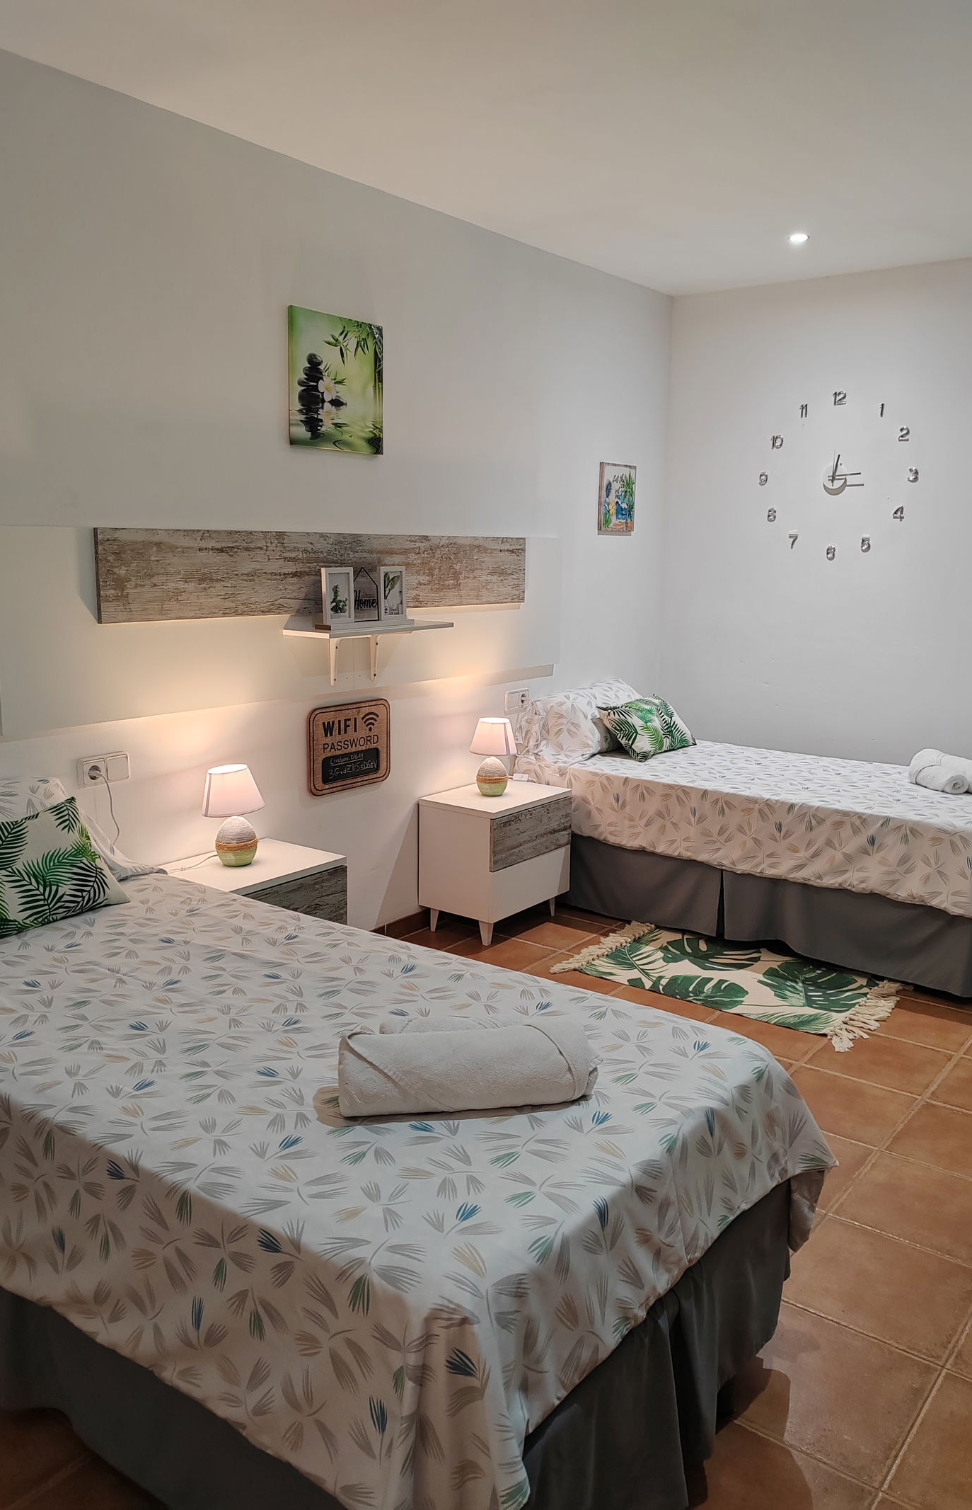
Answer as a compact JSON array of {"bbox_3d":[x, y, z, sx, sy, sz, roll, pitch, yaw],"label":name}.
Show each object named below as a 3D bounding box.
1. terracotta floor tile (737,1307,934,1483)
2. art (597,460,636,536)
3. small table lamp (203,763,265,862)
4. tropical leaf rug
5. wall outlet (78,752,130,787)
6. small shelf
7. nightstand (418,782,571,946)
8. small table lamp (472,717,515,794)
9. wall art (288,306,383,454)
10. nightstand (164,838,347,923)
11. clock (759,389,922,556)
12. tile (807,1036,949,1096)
[{"bbox_3d":[0.569,1.085,2.032,0.323,0.012,0.328,9,13,36],"label":"terracotta floor tile"},{"bbox_3d":[0.566,-1.103,5.064,0.018,0.280,0.281,9,13,36],"label":"art"},{"bbox_3d":[-0.721,0.175,3.361,0.175,0.284,0.175,1,10,0],"label":"small table lamp"},{"bbox_3d":[0.804,0.733,3.917,1.038,0.012,0.635,9,13,36],"label":"tropical leaf rug"},{"bbox_3d":[-1.019,0.041,3.150,0.015,0.080,0.153,8,13,36],"label":"wall outlet"},{"bbox_3d":[-0.361,-0.313,3.738,0.197,0.188,0.596,9,13,36],"label":"small shelf"},{"bbox_3d":[0.040,0.388,4.380,0.326,0.495,0.506,9,13,36],"label":"nightstand"},{"bbox_3d":[0.029,0.010,4.335,0.172,0.281,0.172,1,10,0],"label":"small table lamp"},{"bbox_3d":[-0.457,-1.147,3.641,0.017,0.394,0.400,9,13,36],"label":"wall art"},{"bbox_3d":[-0.700,0.561,3.421,0.335,0.499,0.506,8,13,36],"label":"nightstand"},{"bbox_3d":[1.459,-1.165,4.931,0.690,0.690,0.030,8,13,36],"label":"clock"},{"bbox_3d":[1.108,0.861,3.310,0.323,0.012,0.328,9,13,36],"label":"tile"}]

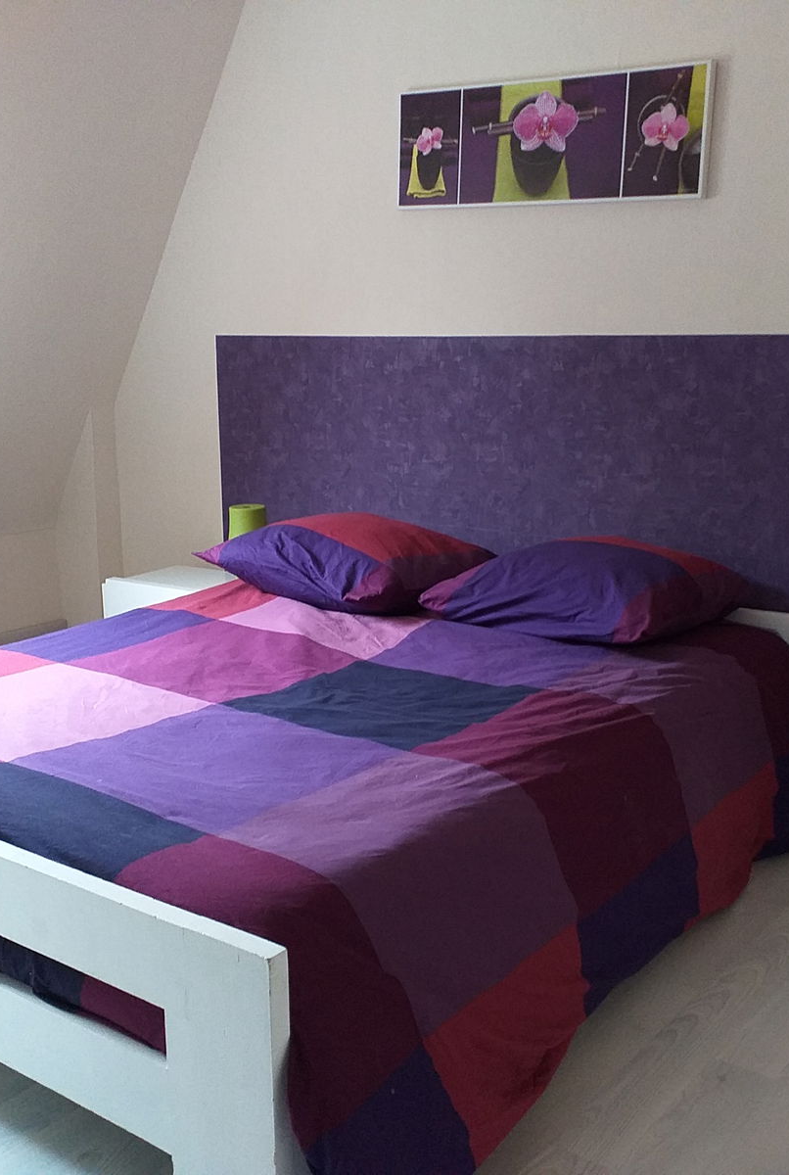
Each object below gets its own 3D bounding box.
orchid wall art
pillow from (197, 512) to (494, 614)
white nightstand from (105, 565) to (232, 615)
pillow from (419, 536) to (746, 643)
[{"bbox_3d":[0.381,-1.148,3.039,0.890,0.305,0.030,9,15,34],"label":"orchid wall art"},{"bbox_3d":[-0.130,-0.105,3.176,0.650,0.200,0.620,11,19,42],"label":"pillow"},{"bbox_3d":[-0.694,0.165,3.899,0.494,0.366,0.360,8,14,34],"label":"white nightstand"},{"bbox_3d":[0.449,-0.029,2.875,0.640,0.190,0.570,11,19,41],"label":"pillow"}]

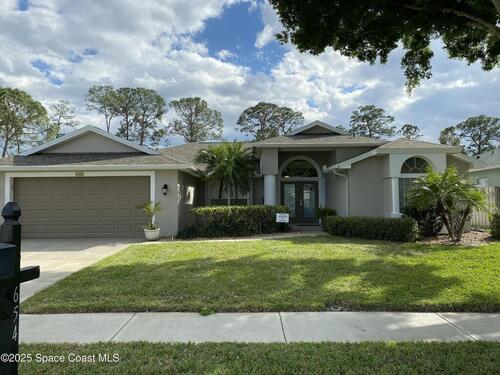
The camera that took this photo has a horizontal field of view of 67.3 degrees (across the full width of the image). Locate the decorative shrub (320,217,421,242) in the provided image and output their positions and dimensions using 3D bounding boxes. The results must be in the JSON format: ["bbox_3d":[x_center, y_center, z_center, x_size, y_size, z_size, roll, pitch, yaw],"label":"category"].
[{"bbox_3d":[4.158,1.456,13.250,3.051,0.776,1.150,0,-1,6],"label":"decorative shrub"}]

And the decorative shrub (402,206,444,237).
[{"bbox_3d":[6.340,1.259,13.800,1.470,1.121,1.250,0,-1,0],"label":"decorative shrub"}]

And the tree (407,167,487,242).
[{"bbox_3d":[6.698,0.580,12.800,2.645,2.591,2.400,0,-1,0],"label":"tree"}]

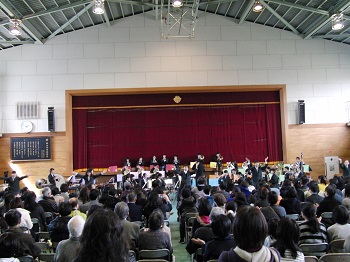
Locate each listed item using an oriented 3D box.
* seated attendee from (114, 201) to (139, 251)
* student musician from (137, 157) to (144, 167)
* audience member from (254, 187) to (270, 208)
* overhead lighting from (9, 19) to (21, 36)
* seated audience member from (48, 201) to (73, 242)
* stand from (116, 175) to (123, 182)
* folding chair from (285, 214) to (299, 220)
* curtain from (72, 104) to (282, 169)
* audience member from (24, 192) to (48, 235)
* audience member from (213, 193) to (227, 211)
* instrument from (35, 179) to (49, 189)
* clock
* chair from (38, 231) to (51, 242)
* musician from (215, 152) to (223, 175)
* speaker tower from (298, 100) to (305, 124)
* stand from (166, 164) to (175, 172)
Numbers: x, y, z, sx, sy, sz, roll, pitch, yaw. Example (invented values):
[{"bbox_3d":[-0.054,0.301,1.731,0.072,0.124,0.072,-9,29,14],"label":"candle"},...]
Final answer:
[{"bbox_3d":[-0.687,1.658,5.235,0.500,1.320,0.820,-2,-3,-3],"label":"seated attendee"},{"bbox_3d":[-1.637,2.007,18.700,0.460,1.580,0.380,-2,-3,-8],"label":"student musician"},{"bbox_3d":[1.789,1.815,8.150,0.460,1.270,0.740,-2,-3,-3],"label":"audience member"},{"bbox_3d":[-7.611,-4.931,18.830,0.540,0.800,0.540,-2,-3,-3],"label":"overhead lighting"},{"bbox_3d":[-2.033,1.932,7.335,0.520,1.260,0.720,-2,-2,-3],"label":"seated audience member"},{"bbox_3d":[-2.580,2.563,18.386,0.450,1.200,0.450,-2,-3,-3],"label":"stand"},{"bbox_3d":[2.235,2.035,7.900,0.440,0.770,0.470,-2,-3,-3],"label":"folding chair"},{"bbox_3d":[0.222,0.319,22.944,12.130,3.570,0.300,-2,-2,-3],"label":"curtain"},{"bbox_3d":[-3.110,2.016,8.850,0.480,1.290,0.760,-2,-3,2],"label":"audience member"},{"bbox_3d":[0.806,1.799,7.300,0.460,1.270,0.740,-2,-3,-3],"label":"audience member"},{"bbox_3d":[-6.478,2.548,19.124,0.600,0.480,0.450,-2,-3,-3],"label":"instrument"},{"bbox_3d":[-8.504,-0.236,22.690,0.680,0.680,0.090,-2,-3,-3],"label":"clock"},{"bbox_3d":[-2.164,2.126,6.850,0.440,0.770,0.470,-2,-3,-3],"label":"chair"},{"bbox_3d":[2.040,1.860,18.700,0.480,1.600,0.400,0,-4,-28],"label":"musician"},{"bbox_3d":[7.262,-1.063,22.582,0.340,1.330,0.340,-2,-2,-3],"label":"speaker tower"},{"bbox_3d":[-0.176,2.117,18.236,0.480,1.150,0.420,-2,-2,-3],"label":"stand"}]

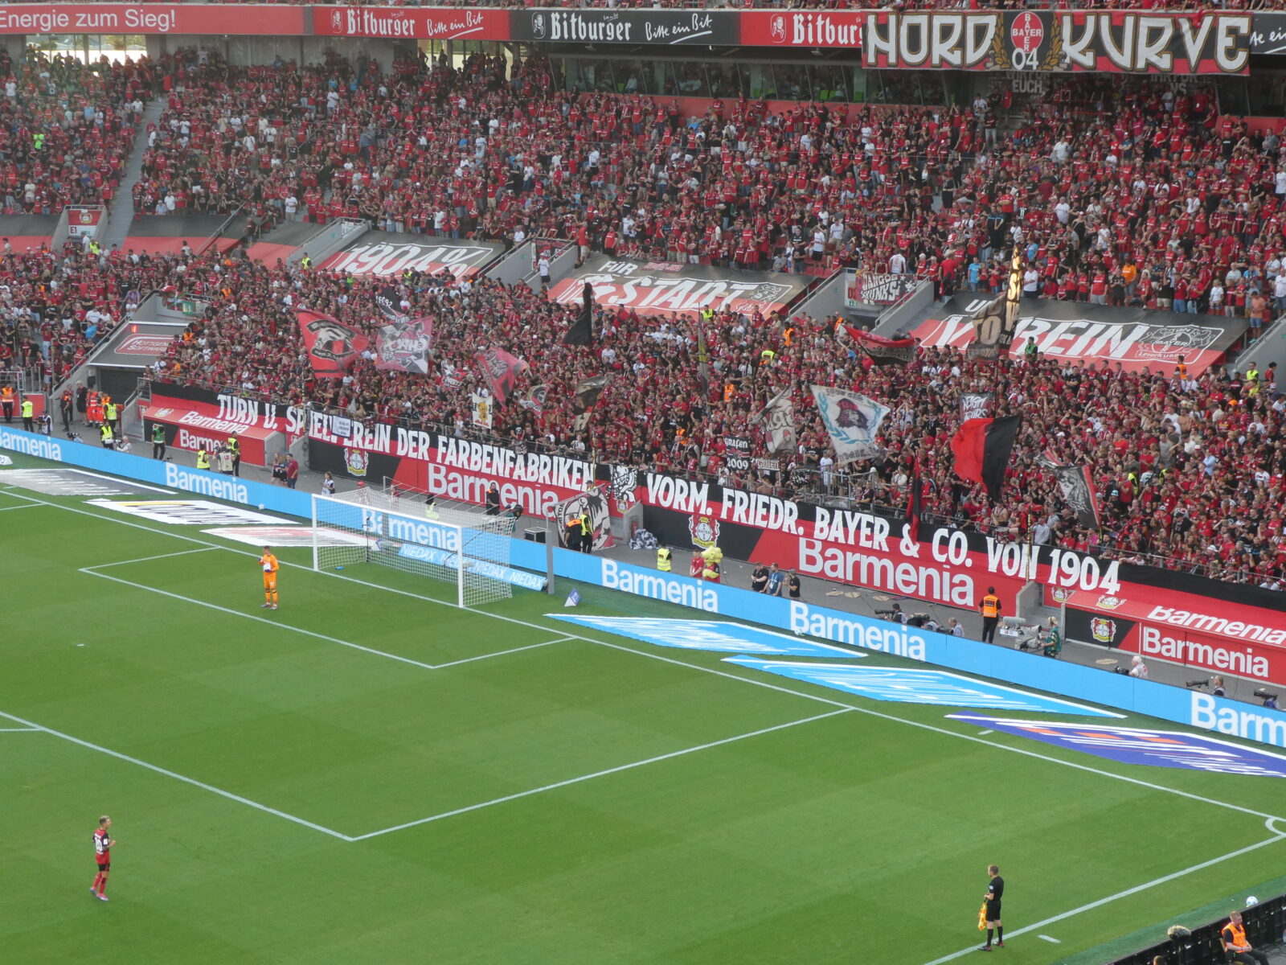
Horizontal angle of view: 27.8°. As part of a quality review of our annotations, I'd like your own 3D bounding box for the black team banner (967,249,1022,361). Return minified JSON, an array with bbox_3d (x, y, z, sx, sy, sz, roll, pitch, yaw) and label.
[{"bbox_3d":[11.504,-5.785,85.076,1.750,3.550,0.500,2,10,14],"label":"black team banner"}]

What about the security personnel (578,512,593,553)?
[{"bbox_3d":[-1.948,1.753,86.434,0.400,1.800,0.500,-6,11,-29],"label":"security personnel"}]

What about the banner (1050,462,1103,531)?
[{"bbox_3d":[12.599,0.409,75.662,1.500,2.000,0.400,2,10,14],"label":"banner"}]

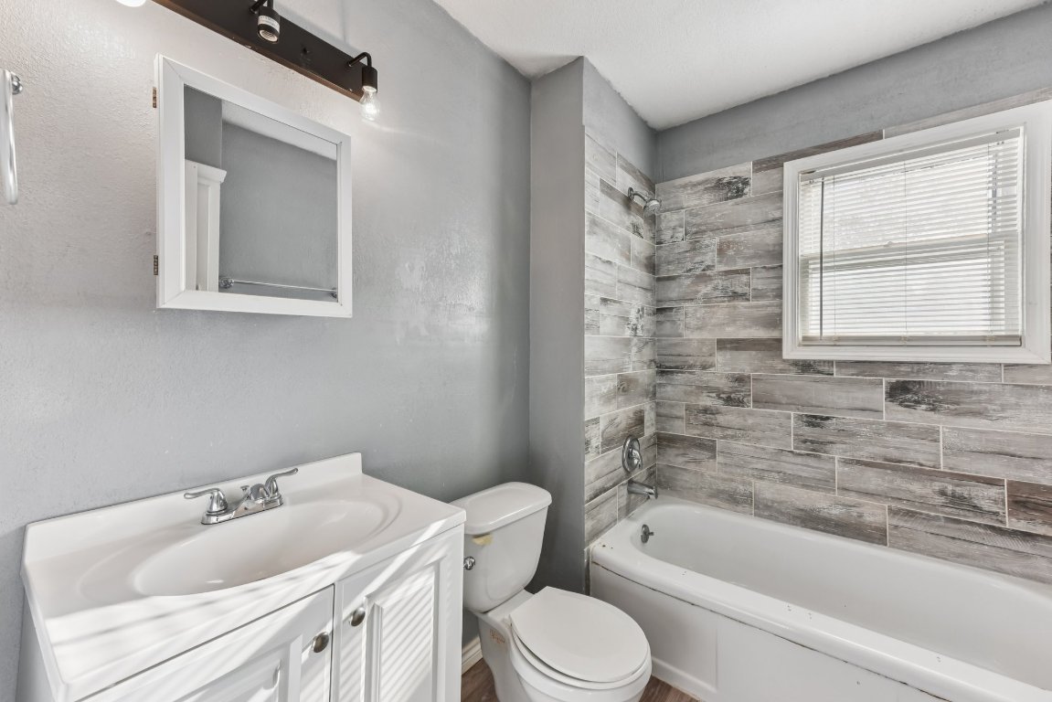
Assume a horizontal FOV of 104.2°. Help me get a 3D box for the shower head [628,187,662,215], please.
[{"bbox_3d":[0.581,-0.731,1.987,0.150,0.155,0.087,0,1,39],"label":"shower head"}]

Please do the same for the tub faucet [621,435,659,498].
[{"bbox_3d":[0.577,0.570,2.000,0.140,0.288,0.174,0,1,39],"label":"tub faucet"}]

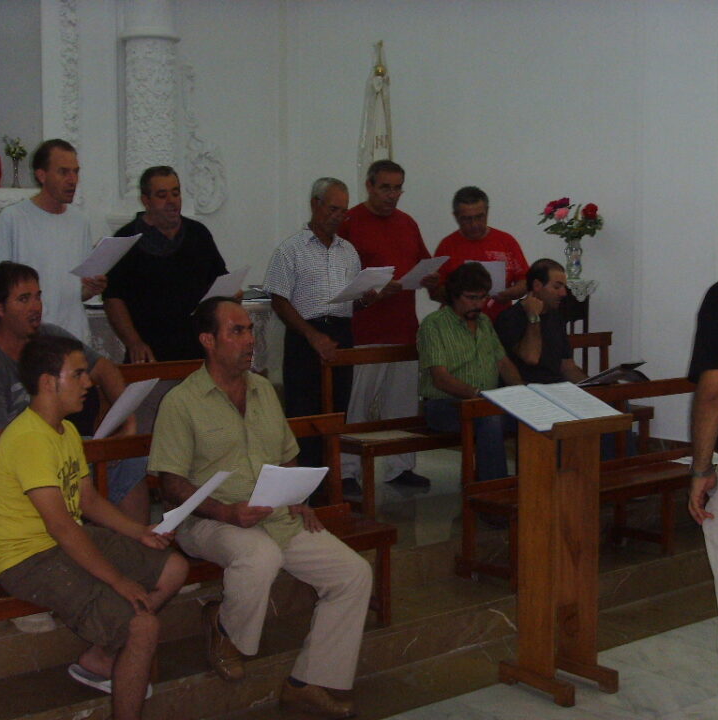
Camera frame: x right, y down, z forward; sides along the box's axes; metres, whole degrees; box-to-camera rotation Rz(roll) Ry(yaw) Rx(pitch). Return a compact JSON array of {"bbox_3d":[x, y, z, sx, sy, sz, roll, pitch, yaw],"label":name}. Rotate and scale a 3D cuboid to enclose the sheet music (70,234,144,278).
[{"bbox_3d":[-1.113,-0.465,5.487,0.297,0.012,0.210,-38,-17,36],"label":"sheet music"}]

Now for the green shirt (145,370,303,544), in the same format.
[{"bbox_3d":[-0.485,0.351,4.522,0.540,0.668,0.340,-3,5,-31],"label":"green shirt"}]

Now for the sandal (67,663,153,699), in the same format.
[{"bbox_3d":[-0.821,1.042,4.099,0.285,0.075,0.100,10,8,19],"label":"sandal"}]

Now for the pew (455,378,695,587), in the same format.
[{"bbox_3d":[1.379,0.523,6.076,2.160,0.793,0.379,-4,6,-39],"label":"pew"}]

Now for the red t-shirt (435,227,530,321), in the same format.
[{"bbox_3d":[0.727,-0.456,7.472,0.540,0.690,0.320,-1,5,-13],"label":"red t-shirt"}]

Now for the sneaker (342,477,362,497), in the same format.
[{"bbox_3d":[-0.035,0.662,6.673,0.105,0.105,0.285,-3,6,-30],"label":"sneaker"}]

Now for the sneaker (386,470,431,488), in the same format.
[{"bbox_3d":[0.266,0.641,6.904,0.290,0.100,0.105,2,6,26],"label":"sneaker"}]

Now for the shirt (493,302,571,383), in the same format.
[{"bbox_3d":[0.940,-0.007,6.800,0.320,0.623,0.480,3,6,40],"label":"shirt"}]

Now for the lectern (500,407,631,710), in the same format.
[{"bbox_3d":[0.716,0.664,4.549,0.420,1.080,0.345,-4,6,-39],"label":"lectern"}]

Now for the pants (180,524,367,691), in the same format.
[{"bbox_3d":[-0.294,0.837,4.480,0.530,0.600,0.650,-4,6,-38],"label":"pants"}]

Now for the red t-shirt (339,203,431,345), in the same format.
[{"bbox_3d":[0.125,-0.463,6.697,0.520,0.755,0.320,-3,6,-33],"label":"red t-shirt"}]

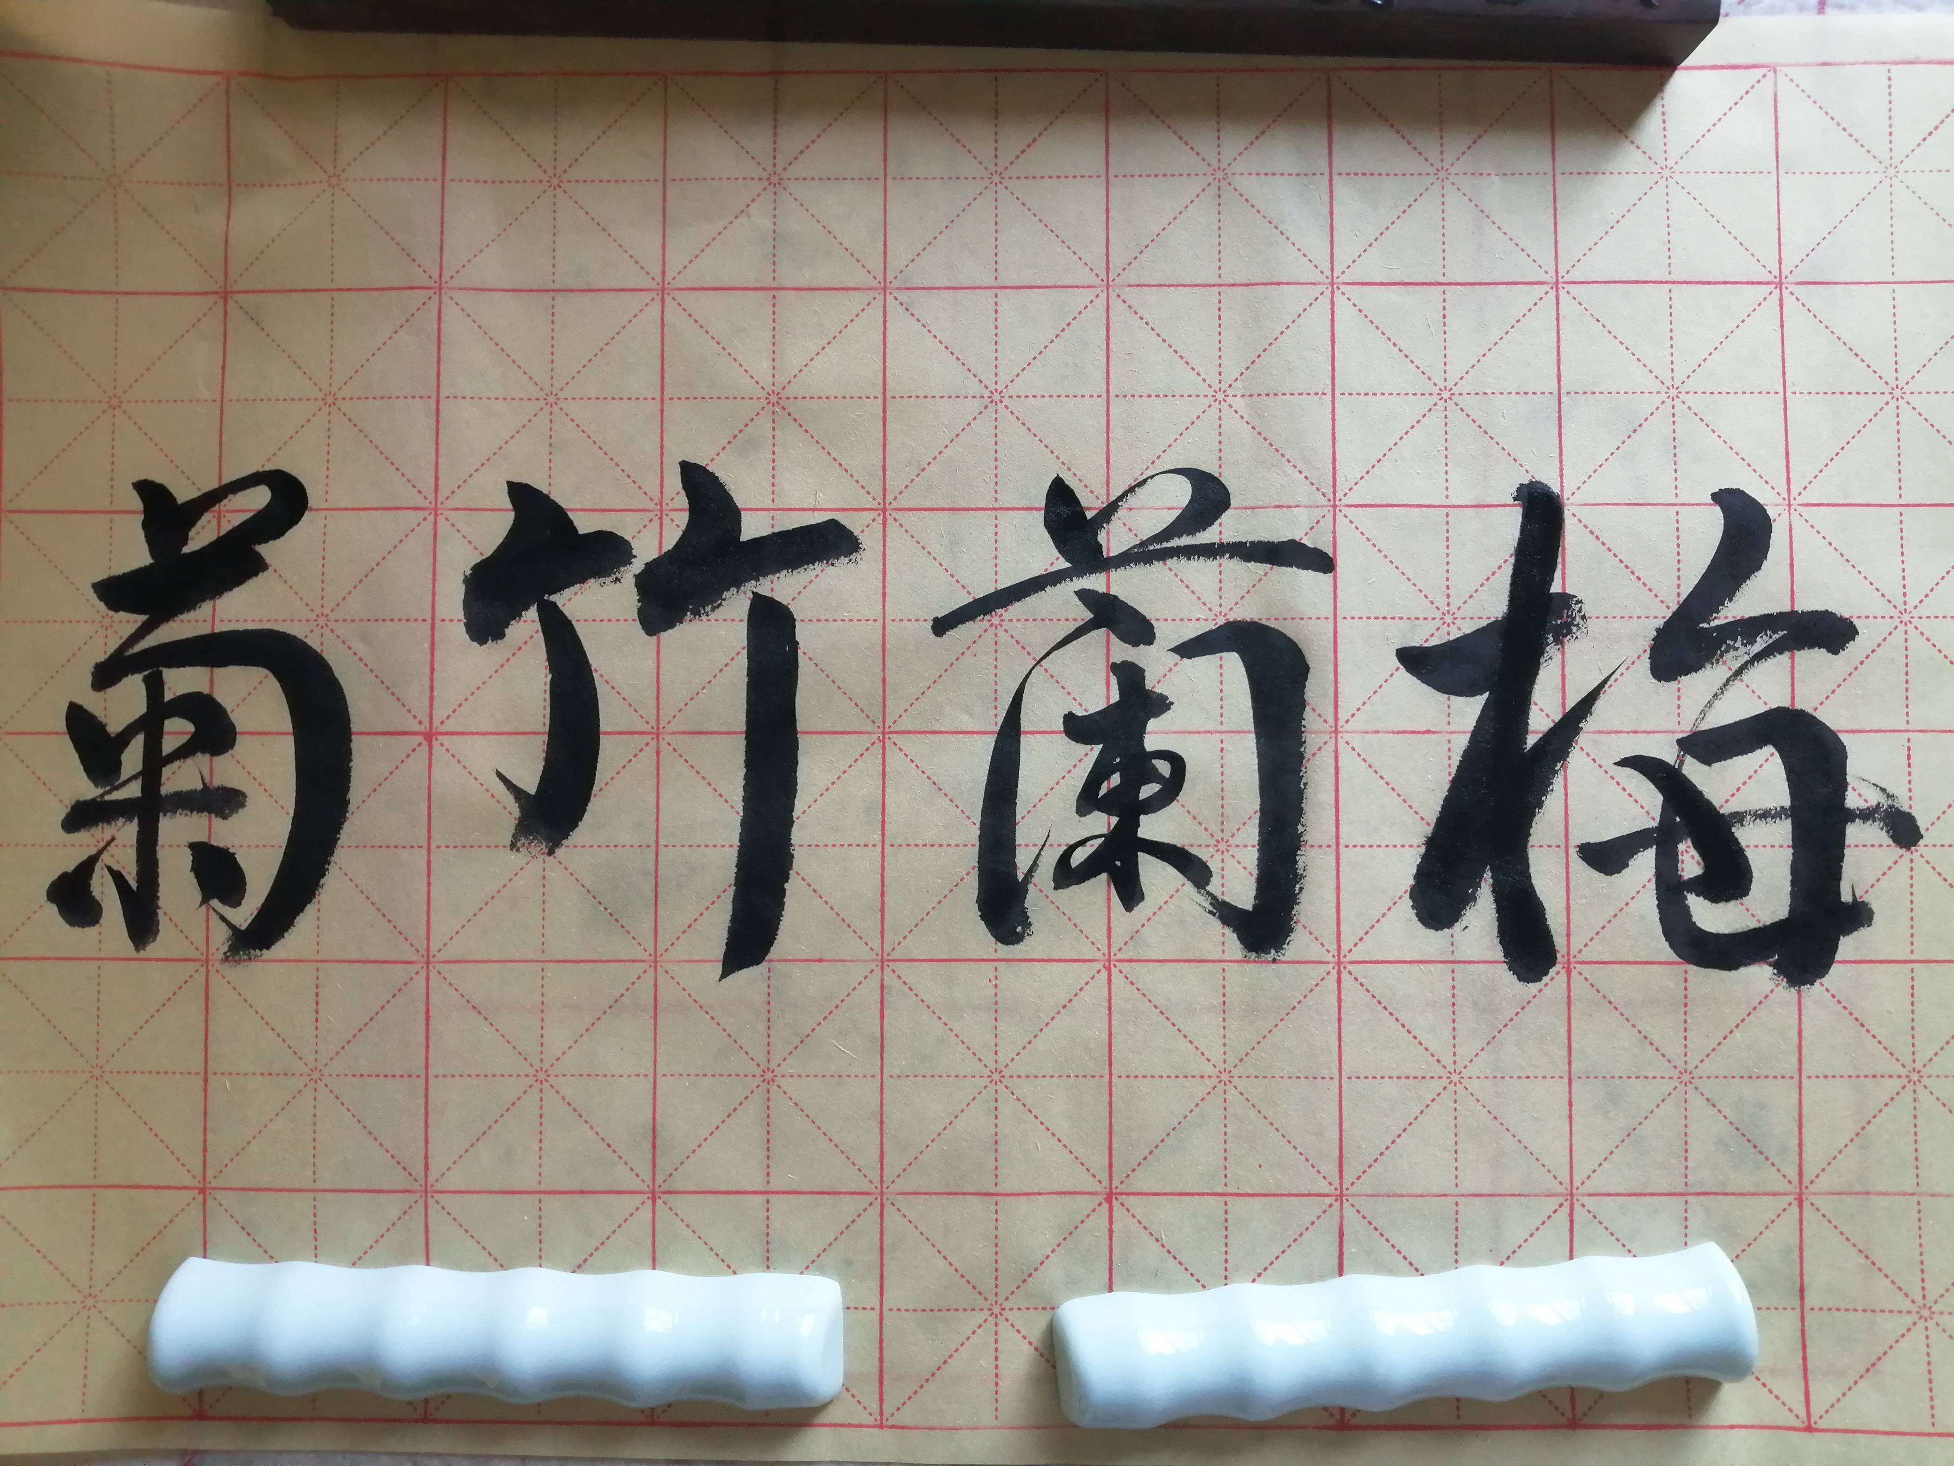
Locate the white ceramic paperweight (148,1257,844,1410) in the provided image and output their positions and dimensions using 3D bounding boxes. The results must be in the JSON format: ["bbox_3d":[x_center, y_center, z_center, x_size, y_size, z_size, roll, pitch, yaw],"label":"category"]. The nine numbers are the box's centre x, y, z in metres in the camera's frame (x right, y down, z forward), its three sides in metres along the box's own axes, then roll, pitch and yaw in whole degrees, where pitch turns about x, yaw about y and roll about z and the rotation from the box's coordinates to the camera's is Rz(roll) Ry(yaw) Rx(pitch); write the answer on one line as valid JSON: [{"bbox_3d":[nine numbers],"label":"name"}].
[{"bbox_3d":[-0.116,0.148,0.356,0.164,0.017,0.032,1,87,1],"label":"white ceramic paperweight"}]

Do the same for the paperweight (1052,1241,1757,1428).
[{"bbox_3d":[0.102,0.148,0.353,0.164,0.017,0.032,-5,87,0],"label":"paperweight"}]

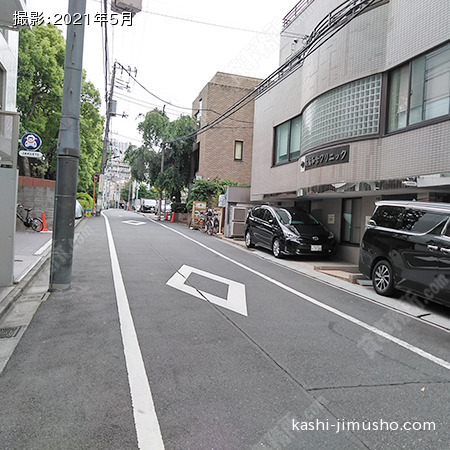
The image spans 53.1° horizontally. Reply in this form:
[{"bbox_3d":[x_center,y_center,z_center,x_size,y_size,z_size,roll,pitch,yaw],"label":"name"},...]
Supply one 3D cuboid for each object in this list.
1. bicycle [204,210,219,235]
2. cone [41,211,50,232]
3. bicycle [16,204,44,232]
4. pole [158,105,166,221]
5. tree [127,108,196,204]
[{"bbox_3d":[-0.570,-0.070,21.000,0.560,1.100,1.720,3,1,13],"label":"bicycle"},{"bbox_3d":[-6.870,-0.120,17.200,0.400,0.730,0.400,2,1,-15],"label":"cone"},{"bbox_3d":[-7.600,-0.270,17.000,1.580,1.050,0.560,2,1,-24],"label":"bicycle"},{"bbox_3d":[-4.748,-4.779,34.412,0.320,8.850,0.320,2,1,-15],"label":"pole"},{"bbox_3d":[-4.800,-4.800,34.600,5.000,7.800,4.800,2,1,-15],"label":"tree"}]

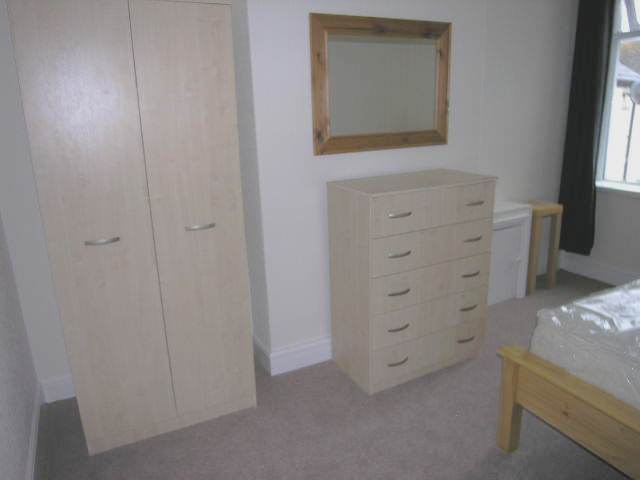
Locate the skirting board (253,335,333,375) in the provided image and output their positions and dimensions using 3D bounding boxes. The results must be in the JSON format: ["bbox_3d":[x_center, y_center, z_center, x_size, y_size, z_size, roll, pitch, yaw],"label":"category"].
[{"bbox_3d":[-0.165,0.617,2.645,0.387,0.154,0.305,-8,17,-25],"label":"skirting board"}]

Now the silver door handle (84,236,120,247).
[{"bbox_3d":[-0.835,0.006,1.707,0.127,0.015,0.028,-8,17,-25],"label":"silver door handle"}]

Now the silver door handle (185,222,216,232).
[{"bbox_3d":[-0.498,-0.054,1.862,0.127,0.015,0.028,-8,17,-25],"label":"silver door handle"}]

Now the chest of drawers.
[{"bbox_3d":[0.495,0.192,2.463,0.769,1.040,0.417,-8,17,-25],"label":"chest of drawers"}]

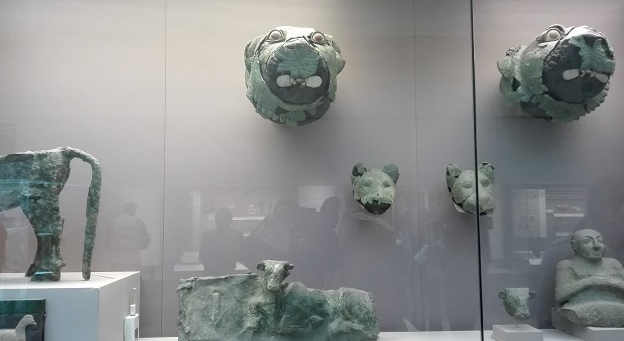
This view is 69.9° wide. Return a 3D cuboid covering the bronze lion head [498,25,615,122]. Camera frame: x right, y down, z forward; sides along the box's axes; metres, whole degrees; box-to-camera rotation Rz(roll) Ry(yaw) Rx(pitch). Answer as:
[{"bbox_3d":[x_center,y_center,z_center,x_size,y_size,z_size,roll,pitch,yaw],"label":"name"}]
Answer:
[{"bbox_3d":[0.915,-0.363,1.685,0.375,0.355,0.290,0,-3,-5],"label":"bronze lion head"}]

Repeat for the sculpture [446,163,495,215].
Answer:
[{"bbox_3d":[0.621,0.072,1.710,0.183,0.200,0.160,0,-3,-4],"label":"sculpture"}]

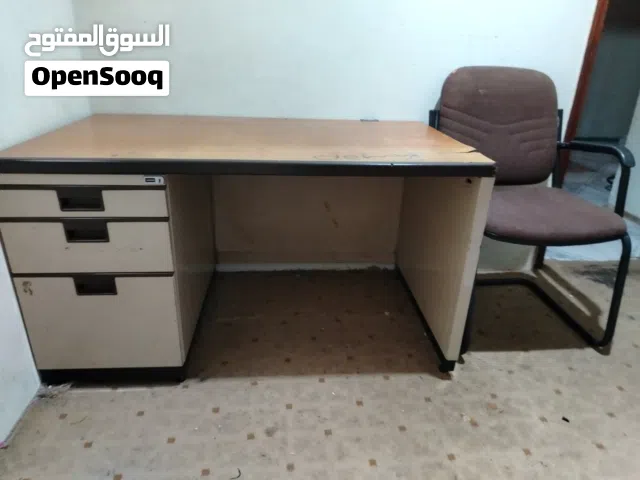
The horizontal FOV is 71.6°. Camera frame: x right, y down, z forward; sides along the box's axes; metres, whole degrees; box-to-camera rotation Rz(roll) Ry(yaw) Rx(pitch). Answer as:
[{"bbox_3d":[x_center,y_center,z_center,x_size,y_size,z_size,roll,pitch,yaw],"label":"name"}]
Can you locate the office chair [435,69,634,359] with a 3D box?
[{"bbox_3d":[0.773,-0.141,1.728,0.578,0.951,0.617,-2,25,-8],"label":"office chair"}]

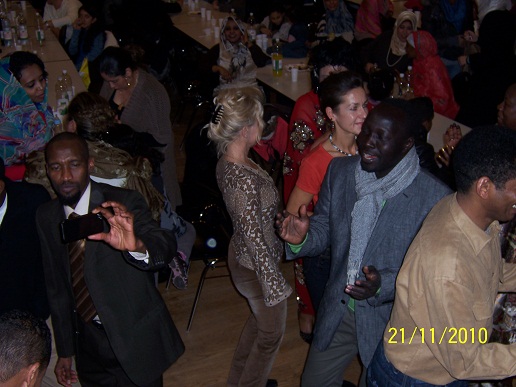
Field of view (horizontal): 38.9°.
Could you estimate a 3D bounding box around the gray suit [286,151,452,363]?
[{"bbox_3d":[0.375,0.241,2.587,0.560,0.760,0.430,17,30,33],"label":"gray suit"}]

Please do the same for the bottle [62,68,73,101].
[{"bbox_3d":[-1.455,-0.783,5.565,0.088,0.320,0.088,0,24,0],"label":"bottle"}]

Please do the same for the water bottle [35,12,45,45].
[{"bbox_3d":[-2.213,-1.658,7.416,0.088,0.335,0.088,-7,26,-15],"label":"water bottle"}]

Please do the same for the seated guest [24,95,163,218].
[{"bbox_3d":[-0.920,0.043,4.256,0.620,1.340,0.750,-8,25,-18],"label":"seated guest"}]

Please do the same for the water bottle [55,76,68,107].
[{"bbox_3d":[-1.413,-0.680,5.296,0.088,0.330,0.088,-7,26,-14],"label":"water bottle"}]

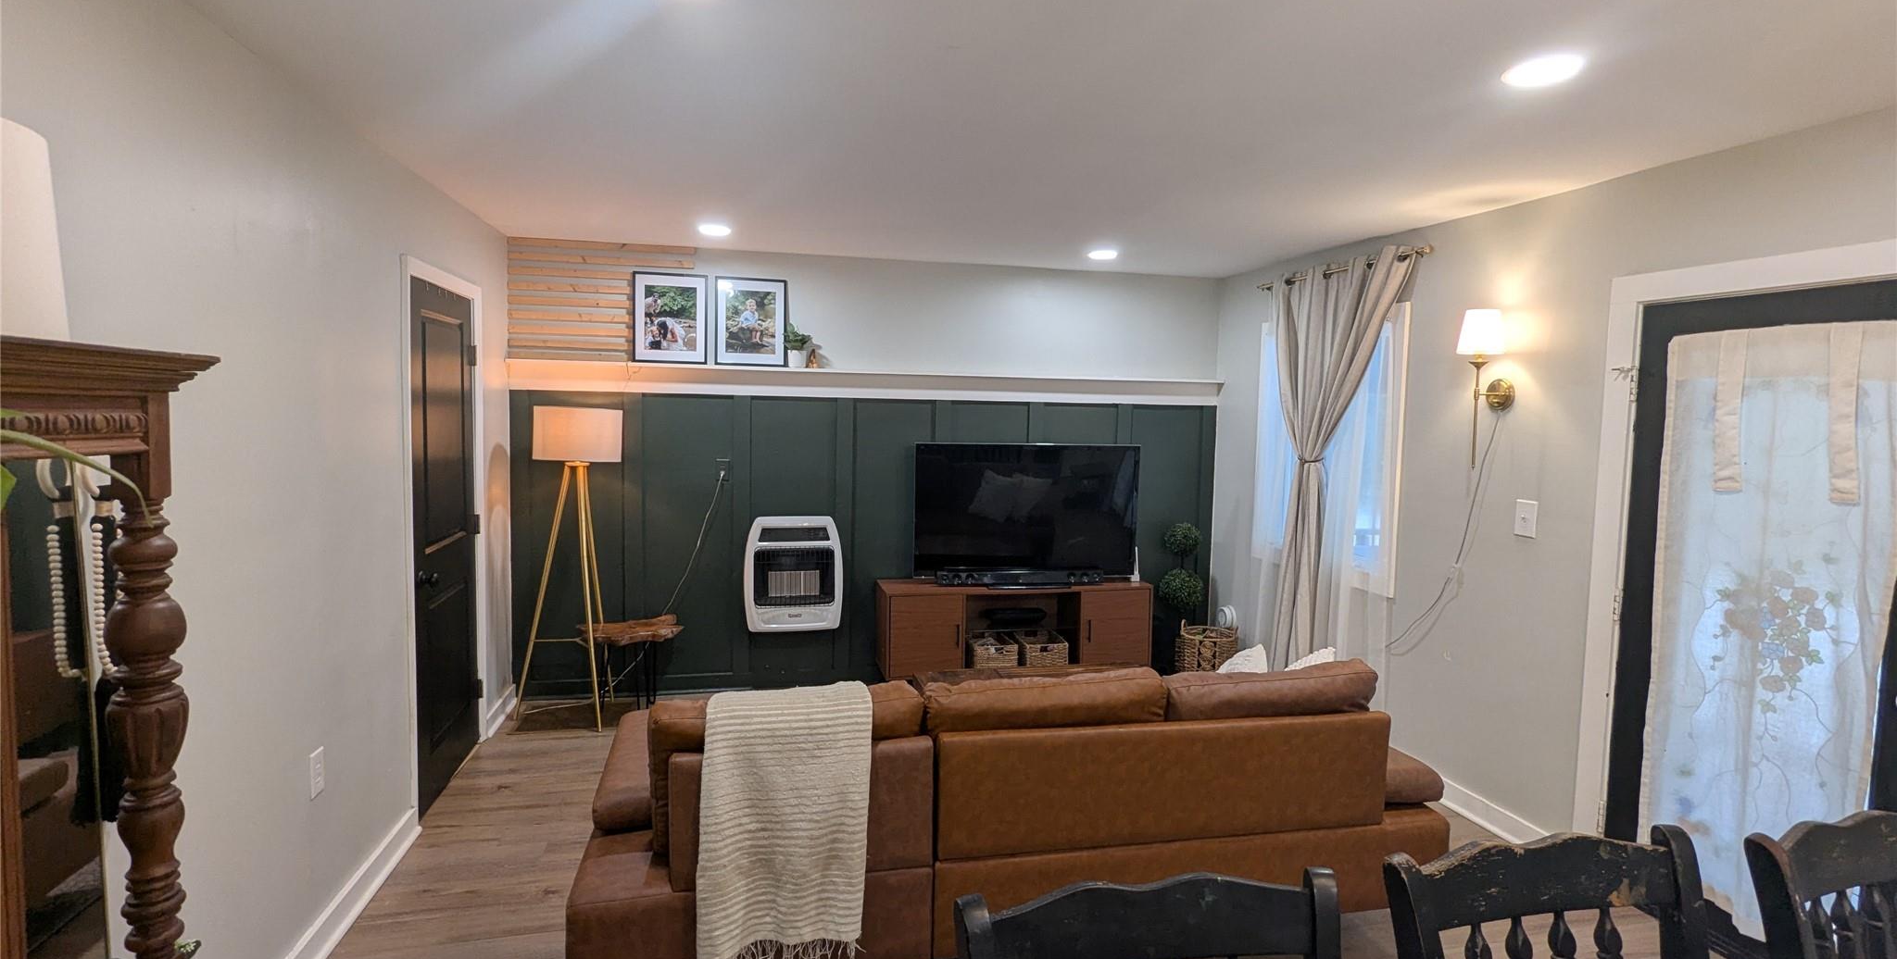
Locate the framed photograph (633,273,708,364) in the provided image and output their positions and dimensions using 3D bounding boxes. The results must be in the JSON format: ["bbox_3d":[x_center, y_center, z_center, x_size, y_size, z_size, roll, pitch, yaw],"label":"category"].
[{"bbox_3d":[-1.477,-0.857,4.670,0.381,0.482,0.030,0,0,-13],"label":"framed photograph"}]

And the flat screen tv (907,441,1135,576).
[{"bbox_3d":[0.466,0.184,5.042,1.350,0.775,0.075,0,5,-11],"label":"flat screen tv"}]

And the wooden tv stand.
[{"bbox_3d":[0.373,0.902,5.046,1.520,0.620,0.410,0,5,-13],"label":"wooden tv stand"}]

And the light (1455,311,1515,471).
[{"bbox_3d":[2.146,-0.371,3.520,0.210,0.640,0.170,0,5,-13],"label":"light"}]

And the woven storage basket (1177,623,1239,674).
[{"bbox_3d":[1.405,1.045,4.847,0.350,0.430,0.350,0,5,-13],"label":"woven storage basket"}]

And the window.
[{"bbox_3d":[1.918,-0.169,4.465,0.080,1.330,1.120,0,5,-13],"label":"window"}]

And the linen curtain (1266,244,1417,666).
[{"bbox_3d":[1.907,0.058,4.513,0.170,2.310,1.140,0,5,-13],"label":"linen curtain"}]

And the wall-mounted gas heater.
[{"bbox_3d":[-0.862,0.515,4.868,0.535,0.635,0.200,0,5,-13],"label":"wall-mounted gas heater"}]

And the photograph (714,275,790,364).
[{"bbox_3d":[-1.070,-0.853,4.768,0.381,0.480,0.030,0,0,-13],"label":"photograph"}]

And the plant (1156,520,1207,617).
[{"bbox_3d":[1.368,0.735,5.225,0.280,0.990,0.280,0,5,-13],"label":"plant"}]

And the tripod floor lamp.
[{"bbox_3d":[-1.912,0.429,4.399,0.520,1.575,0.480,0,5,-13],"label":"tripod floor lamp"}]

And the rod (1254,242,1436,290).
[{"bbox_3d":[1.968,-1.056,4.458,0.100,0.055,1.360,0,5,-13],"label":"rod"}]

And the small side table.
[{"bbox_3d":[-1.650,0.980,4.571,0.530,0.460,0.350,0,5,-13],"label":"small side table"}]

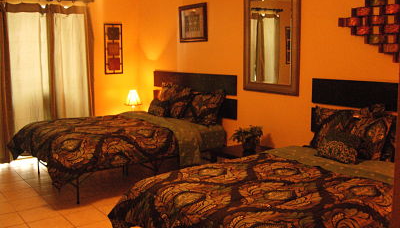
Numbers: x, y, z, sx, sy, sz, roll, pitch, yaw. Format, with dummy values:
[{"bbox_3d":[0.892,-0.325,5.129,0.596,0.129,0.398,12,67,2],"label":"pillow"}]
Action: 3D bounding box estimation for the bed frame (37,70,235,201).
[{"bbox_3d":[-0.969,0.152,5.096,2.070,1.222,1.905,-6,10,-36],"label":"bed frame"}]

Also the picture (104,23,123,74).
[{"bbox_3d":[-1.328,-0.995,6.447,0.281,0.776,0.027,-6,10,-36],"label":"picture"}]

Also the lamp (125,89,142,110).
[{"bbox_3d":[-1.014,-0.102,6.355,0.285,0.502,0.285,-6,10,-36],"label":"lamp"}]

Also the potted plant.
[{"bbox_3d":[0.485,0.277,4.429,0.270,0.282,0.285,-6,10,-36],"label":"potted plant"}]

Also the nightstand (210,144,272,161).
[{"bbox_3d":[0.476,0.625,4.528,0.472,0.435,0.525,-6,10,-36],"label":"nightstand"}]

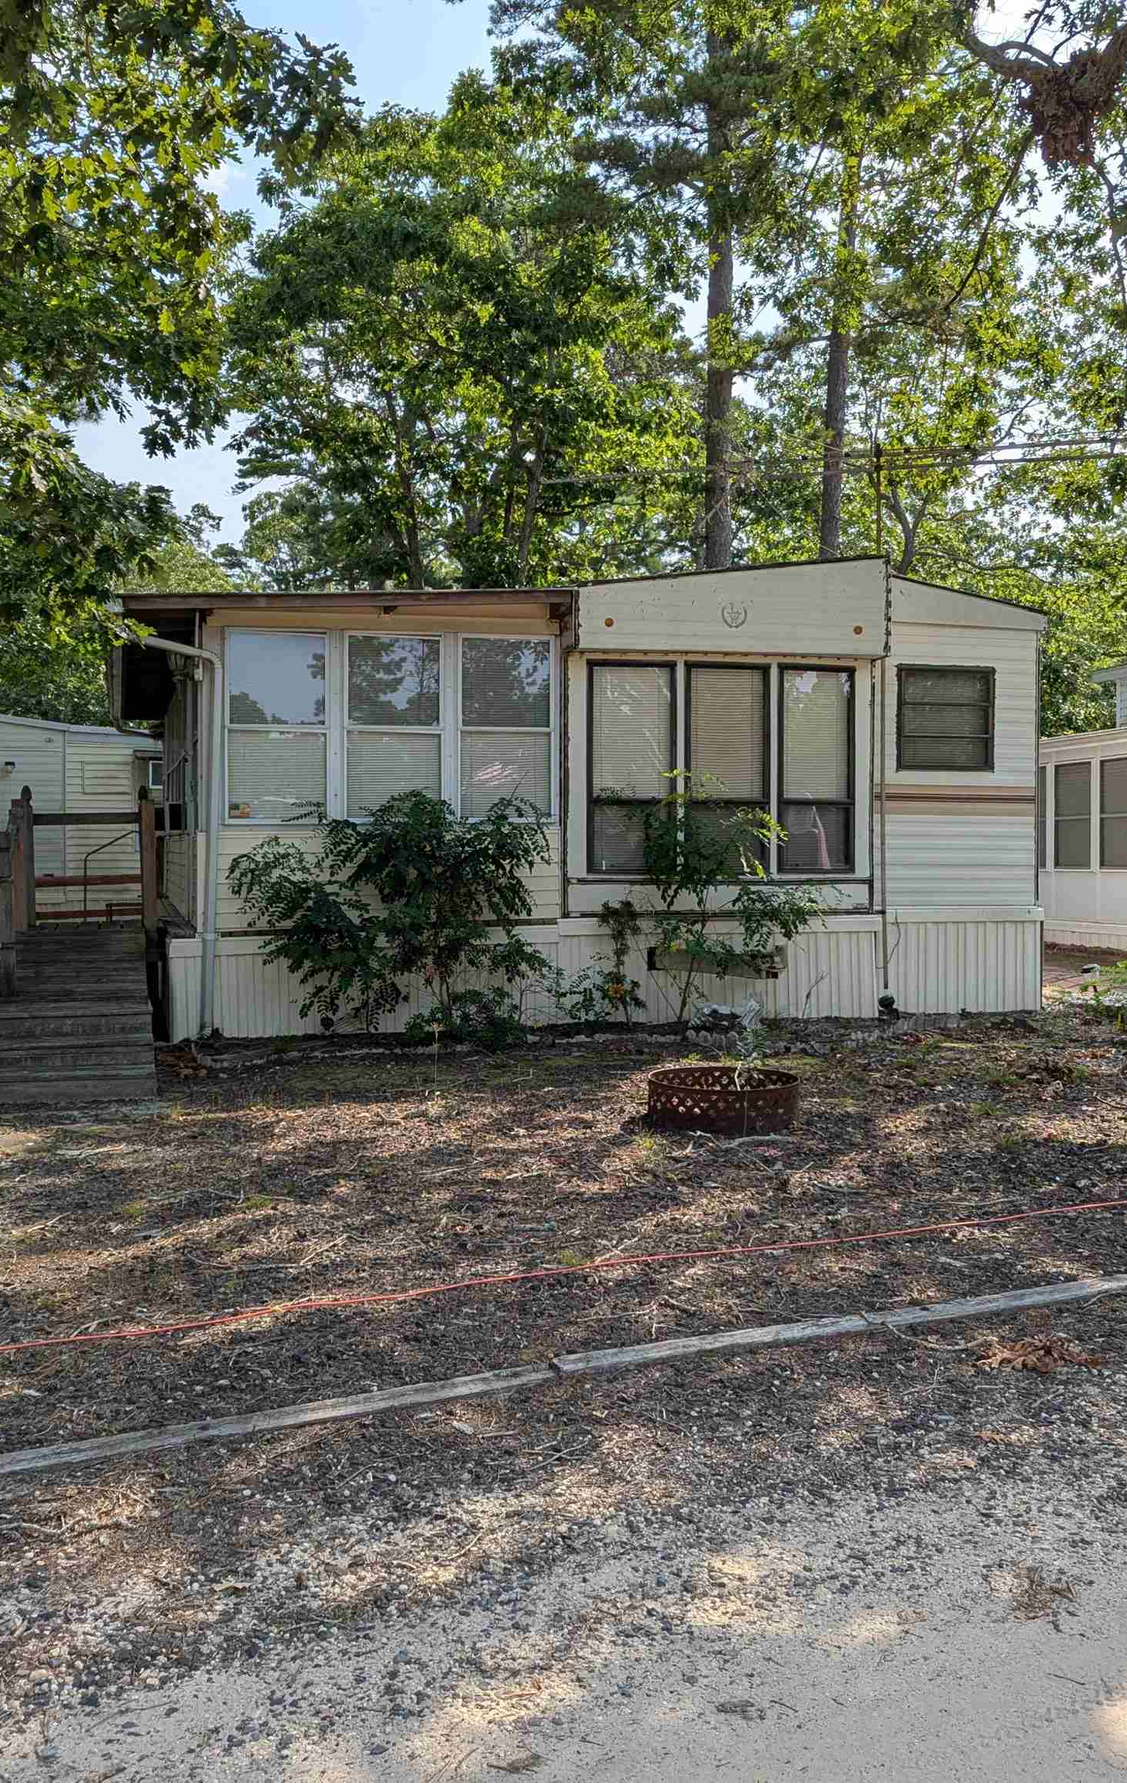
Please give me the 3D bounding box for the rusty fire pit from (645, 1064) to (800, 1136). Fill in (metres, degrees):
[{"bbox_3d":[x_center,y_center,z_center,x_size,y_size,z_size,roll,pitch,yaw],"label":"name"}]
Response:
[{"bbox_3d":[0.800,1.045,8.202,0.760,0.210,0.760,0,2,0],"label":"rusty fire pit"}]

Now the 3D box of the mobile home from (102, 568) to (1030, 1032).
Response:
[{"bbox_3d":[-0.942,-0.979,17.454,7.150,3.600,10.500,-1,2,-15],"label":"mobile home"}]

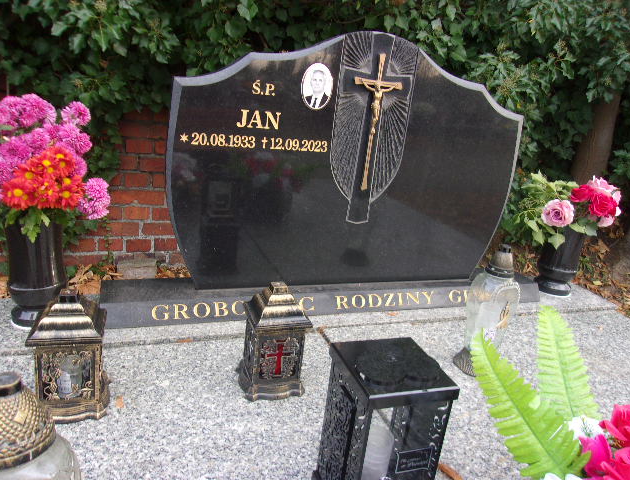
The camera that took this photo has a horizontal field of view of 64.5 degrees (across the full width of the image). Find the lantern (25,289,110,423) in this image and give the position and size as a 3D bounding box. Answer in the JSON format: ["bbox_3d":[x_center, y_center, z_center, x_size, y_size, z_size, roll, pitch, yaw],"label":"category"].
[{"bbox_3d":[-0.481,0.220,0.986,0.126,0.252,0.126,0,18,-18],"label":"lantern"}]

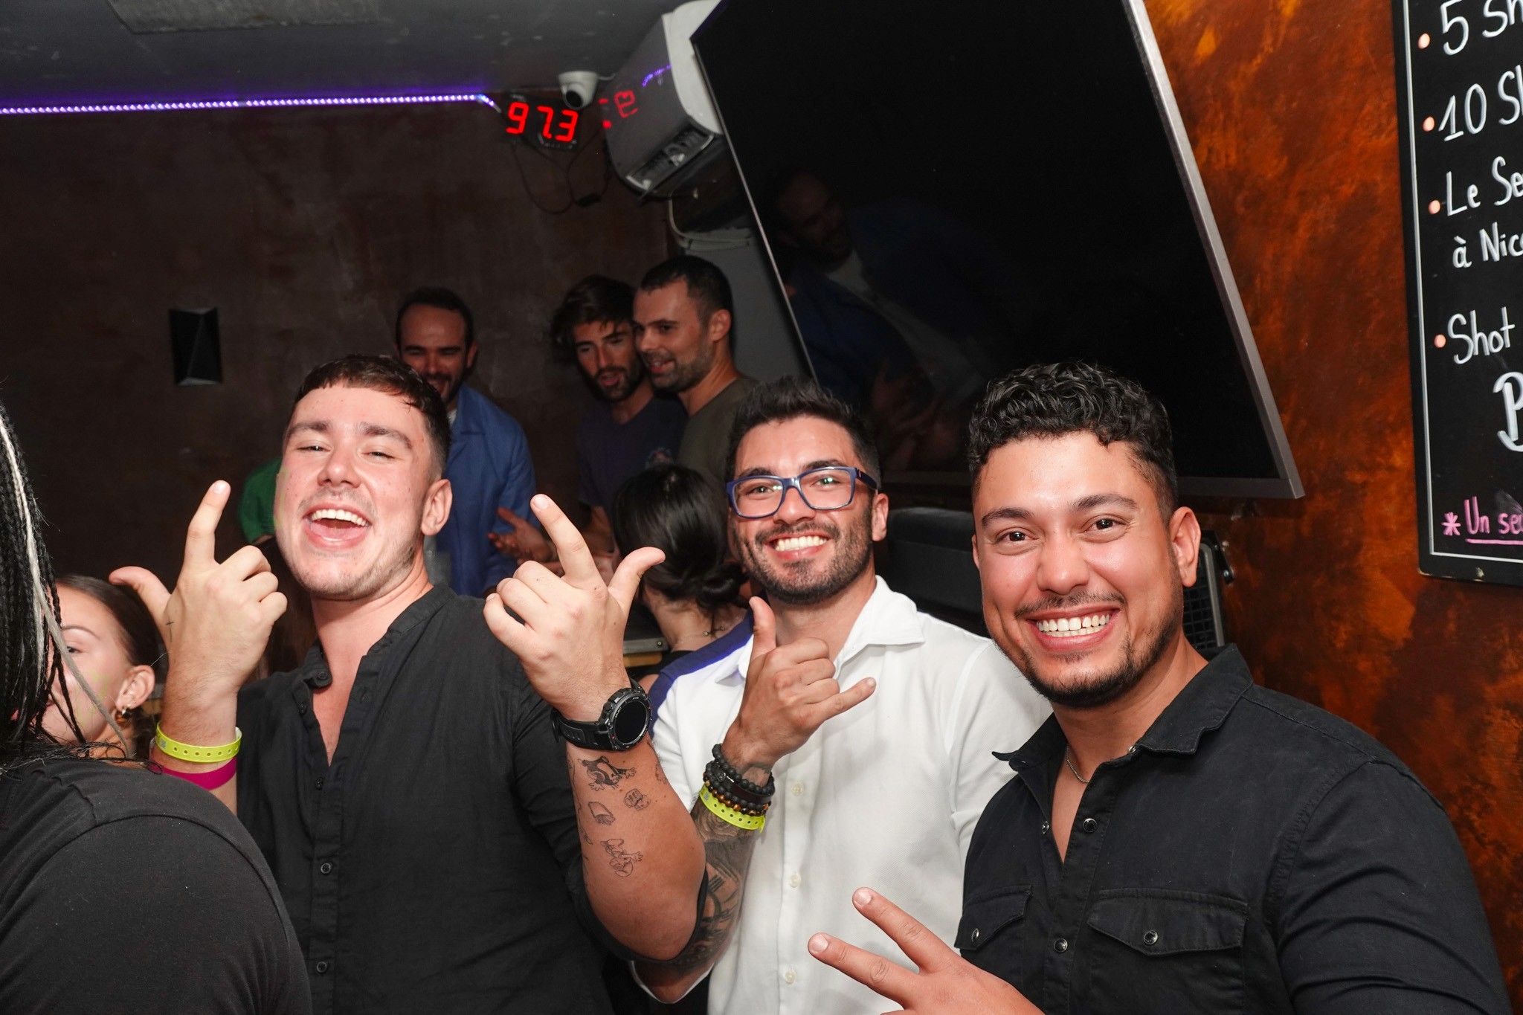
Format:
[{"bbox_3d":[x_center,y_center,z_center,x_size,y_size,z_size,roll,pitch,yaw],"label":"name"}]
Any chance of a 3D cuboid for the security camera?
[{"bbox_3d":[-0.429,-0.977,3.880,0.095,0.084,0.095,-2,5,19],"label":"security camera"}]

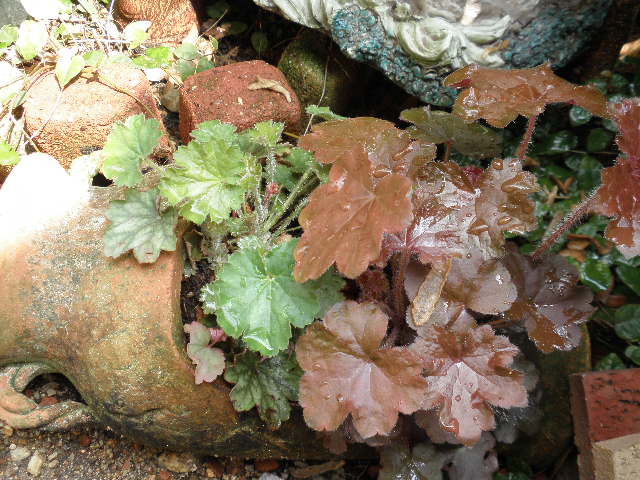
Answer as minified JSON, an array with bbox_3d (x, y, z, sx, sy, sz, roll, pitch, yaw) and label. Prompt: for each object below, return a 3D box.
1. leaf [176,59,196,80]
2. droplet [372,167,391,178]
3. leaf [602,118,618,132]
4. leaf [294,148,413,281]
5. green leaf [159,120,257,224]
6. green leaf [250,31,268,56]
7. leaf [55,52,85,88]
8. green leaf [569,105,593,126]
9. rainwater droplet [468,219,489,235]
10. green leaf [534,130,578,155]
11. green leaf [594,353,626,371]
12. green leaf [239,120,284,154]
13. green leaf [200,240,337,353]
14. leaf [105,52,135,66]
[{"bbox_3d":[-0.150,-0.188,0.751,0.025,0.008,0.032,22,65,18],"label":"leaf"},{"bbox_3d":[0.058,-0.063,0.640,0.015,0.005,0.011,0,49,0],"label":"droplet"},{"bbox_3d":[0.408,-0.161,0.960,0.025,0.009,0.028,-27,58,-19],"label":"leaf"},{"bbox_3d":[0.025,-0.014,0.508,0.079,0.025,0.115,19,71,13],"label":"leaf"},{"bbox_3d":[-0.115,-0.069,0.700,0.098,0.027,0.103,-9,59,1],"label":"green leaf"},{"bbox_3d":[-0.080,-0.259,0.900,0.023,0.008,0.034,0,70,0],"label":"green leaf"},{"bbox_3d":[-0.272,-0.181,0.730,0.032,0.012,0.049,15,63,5],"label":"leaf"},{"bbox_3d":[0.369,-0.177,0.970,0.034,0.011,0.035,0,53,0],"label":"green leaf"},{"bbox_3d":[0.130,-0.011,0.560,0.017,0.006,0.012,-15,59,-2],"label":"rainwater droplet"},{"bbox_3d":[0.241,-0.100,0.700,0.049,0.010,0.029,-9,57,-6],"label":"green leaf"},{"bbox_3d":[0.280,0.120,0.660,0.031,0.009,0.030,-5,60,-3],"label":"green leaf"},{"bbox_3d":[-0.051,-0.092,0.601,0.030,0.016,0.048,26,56,16],"label":"green leaf"},{"bbox_3d":[-0.044,0.050,0.600,0.118,0.028,0.112,-4,69,5],"label":"green leaf"},{"bbox_3d":[-0.255,-0.230,0.870,0.038,0.010,0.026,7,53,5],"label":"leaf"}]

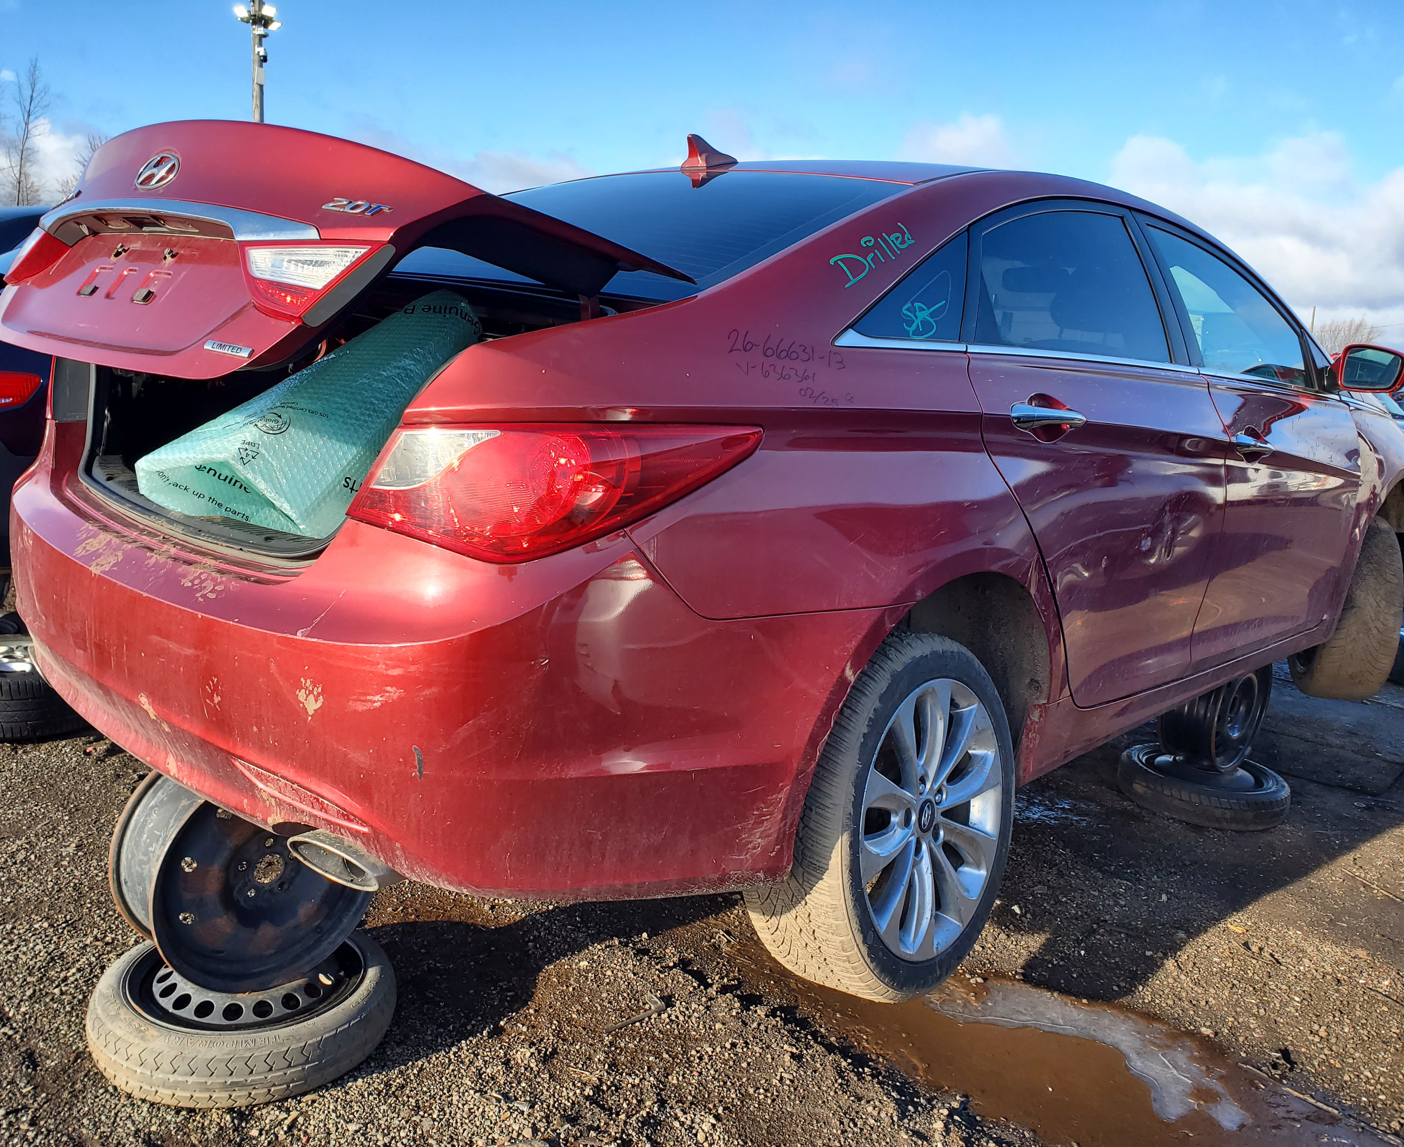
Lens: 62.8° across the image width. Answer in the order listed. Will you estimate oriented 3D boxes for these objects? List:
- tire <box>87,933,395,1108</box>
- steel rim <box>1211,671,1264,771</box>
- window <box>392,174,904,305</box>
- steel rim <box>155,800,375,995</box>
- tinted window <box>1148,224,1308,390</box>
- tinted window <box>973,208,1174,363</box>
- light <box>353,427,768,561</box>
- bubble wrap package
[{"bbox_3d":[-0.913,0.862,2.309,0.567,0.125,0.567,5,10,0],"label":"tire"},{"bbox_3d":[1.705,0.414,3.813,0.430,0.430,0.190,-4,10,-38],"label":"steel rim"},{"bbox_3d":[-0.244,-0.715,2.310,1.240,0.100,0.720,17,39,43],"label":"window"},{"bbox_3d":[-0.882,0.576,2.259,0.440,0.440,0.190,-6,11,-43],"label":"steel rim"},{"bbox_3d":[1.390,-0.679,2.979,0.760,0.395,0.060,-7,-12,-45],"label":"tinted window"},{"bbox_3d":[0.723,-0.609,2.307,0.820,0.375,0.060,-7,-12,-45],"label":"tinted window"},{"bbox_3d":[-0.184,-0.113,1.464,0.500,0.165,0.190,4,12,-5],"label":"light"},{"bbox_3d":[-0.637,-0.243,1.873,0.550,0.220,0.520,-26,22,-17],"label":"bubble wrap package"}]

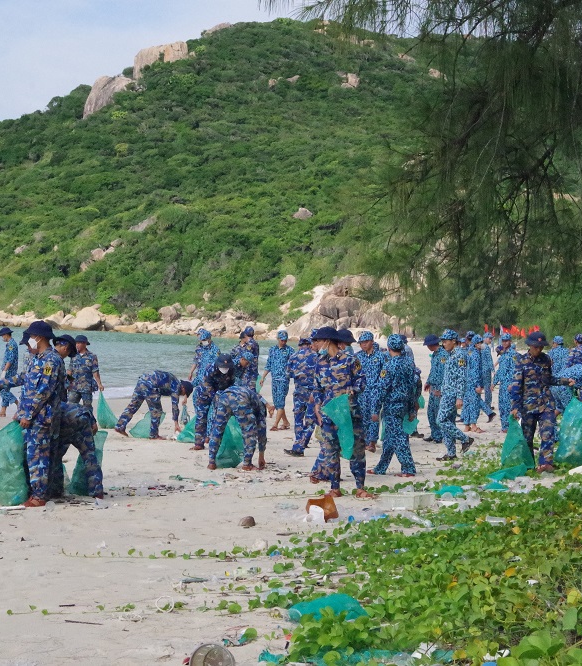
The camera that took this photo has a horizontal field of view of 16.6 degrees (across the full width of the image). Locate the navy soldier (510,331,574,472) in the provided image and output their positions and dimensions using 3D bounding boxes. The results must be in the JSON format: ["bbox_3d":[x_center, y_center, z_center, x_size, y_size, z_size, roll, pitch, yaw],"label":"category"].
[{"bbox_3d":[3.044,0.829,24.200,0.760,1.710,0.500,0,1,-12],"label":"navy soldier"}]

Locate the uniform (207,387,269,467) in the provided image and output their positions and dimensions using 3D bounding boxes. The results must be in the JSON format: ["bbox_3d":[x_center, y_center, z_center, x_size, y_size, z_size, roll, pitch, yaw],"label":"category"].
[{"bbox_3d":[-0.671,1.169,24.600,0.620,1.046,0.800,0,1,34],"label":"uniform"}]

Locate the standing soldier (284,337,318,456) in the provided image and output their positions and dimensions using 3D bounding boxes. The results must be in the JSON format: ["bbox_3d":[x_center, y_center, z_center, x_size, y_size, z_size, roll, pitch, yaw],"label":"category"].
[{"bbox_3d":[0.127,0.910,28.300,0.520,1.692,0.480,0,1,-34],"label":"standing soldier"}]

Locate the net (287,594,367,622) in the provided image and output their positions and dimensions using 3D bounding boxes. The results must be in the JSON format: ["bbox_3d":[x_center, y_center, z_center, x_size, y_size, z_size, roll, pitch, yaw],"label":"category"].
[{"bbox_3d":[0.199,1.508,10.900,0.440,0.190,0.320,0,1,0],"label":"net"}]

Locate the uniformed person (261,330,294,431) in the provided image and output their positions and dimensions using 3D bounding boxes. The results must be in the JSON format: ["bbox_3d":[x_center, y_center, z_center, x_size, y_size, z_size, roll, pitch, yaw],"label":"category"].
[{"bbox_3d":[-0.220,0.805,33.900,0.580,1.690,0.400,0,0,0],"label":"uniformed person"}]

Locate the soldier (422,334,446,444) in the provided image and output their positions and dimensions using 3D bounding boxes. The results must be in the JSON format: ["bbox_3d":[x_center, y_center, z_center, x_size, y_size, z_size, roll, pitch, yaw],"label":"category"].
[{"bbox_3d":[2.262,0.880,31.300,0.420,1.691,0.500,0,1,-30],"label":"soldier"}]

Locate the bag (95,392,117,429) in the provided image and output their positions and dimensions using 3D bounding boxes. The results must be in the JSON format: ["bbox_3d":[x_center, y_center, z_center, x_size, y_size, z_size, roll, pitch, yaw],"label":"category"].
[{"bbox_3d":[-3.083,1.299,33.500,0.320,0.610,0.370,0,1,0],"label":"bag"}]

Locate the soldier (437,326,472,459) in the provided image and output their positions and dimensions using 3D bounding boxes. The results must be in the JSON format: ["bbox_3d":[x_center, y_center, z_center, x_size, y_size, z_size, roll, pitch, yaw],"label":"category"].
[{"bbox_3d":[2.110,0.794,25.800,0.540,1.710,0.480,0,0,-30],"label":"soldier"}]

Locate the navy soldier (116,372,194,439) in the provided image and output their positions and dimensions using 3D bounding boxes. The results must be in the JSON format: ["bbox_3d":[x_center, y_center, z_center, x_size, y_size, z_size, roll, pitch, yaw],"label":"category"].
[{"bbox_3d":[-2.134,1.117,30.800,1.160,1.070,0.560,0,1,16],"label":"navy soldier"}]

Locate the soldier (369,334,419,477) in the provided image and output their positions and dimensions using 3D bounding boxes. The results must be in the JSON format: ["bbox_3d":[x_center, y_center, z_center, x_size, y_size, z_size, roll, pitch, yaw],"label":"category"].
[{"bbox_3d":[1.191,0.834,23.000,0.540,1.640,0.520,0,0,-34],"label":"soldier"}]

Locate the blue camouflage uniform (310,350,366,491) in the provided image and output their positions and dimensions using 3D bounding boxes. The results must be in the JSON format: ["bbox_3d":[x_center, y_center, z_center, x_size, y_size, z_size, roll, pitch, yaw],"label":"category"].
[{"bbox_3d":[0.461,0.862,19.800,0.540,1.390,0.380,0,0,20],"label":"blue camouflage uniform"}]

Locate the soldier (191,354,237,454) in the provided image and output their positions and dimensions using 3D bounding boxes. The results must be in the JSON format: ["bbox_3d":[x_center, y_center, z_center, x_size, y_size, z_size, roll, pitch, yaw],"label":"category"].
[{"bbox_3d":[-1.093,0.980,28.200,0.620,1.360,0.750,0,1,-18],"label":"soldier"}]

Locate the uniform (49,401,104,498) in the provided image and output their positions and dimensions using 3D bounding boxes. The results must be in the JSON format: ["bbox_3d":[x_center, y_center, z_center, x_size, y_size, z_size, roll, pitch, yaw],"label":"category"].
[{"bbox_3d":[-2.157,1.179,20.100,0.600,0.980,0.800,0,0,23],"label":"uniform"}]

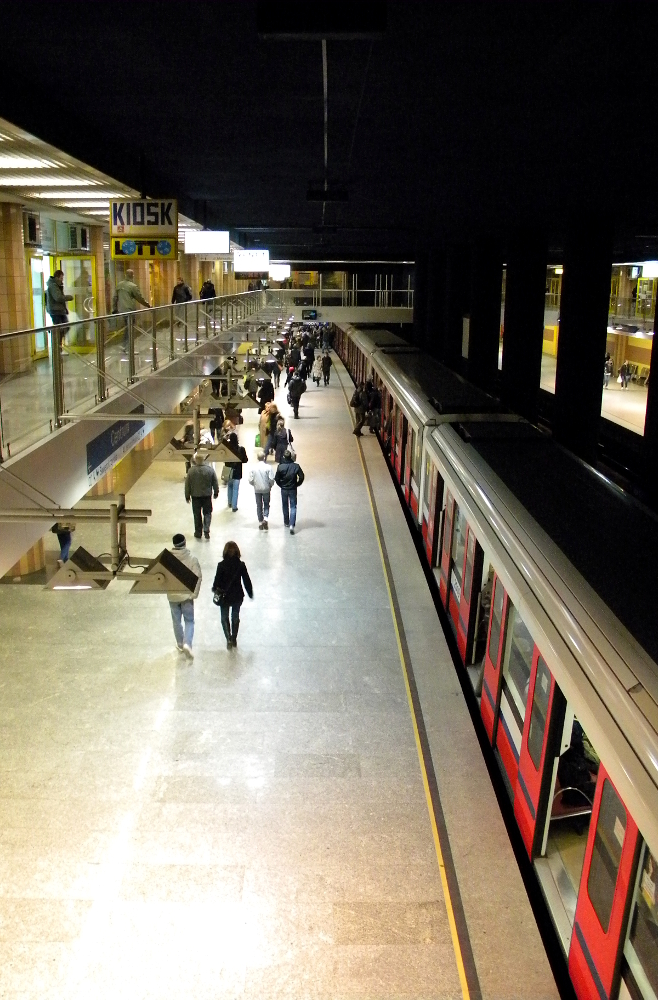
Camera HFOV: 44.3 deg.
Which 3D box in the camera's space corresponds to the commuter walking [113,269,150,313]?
[{"bbox_3d":[-4.403,-4.186,18.032,0.750,1.790,0.600,13,20,40],"label":"commuter walking"}]

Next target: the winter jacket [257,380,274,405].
[{"bbox_3d":[-2.410,-4.041,30.704,0.600,0.900,0.420,0,15,0],"label":"winter jacket"}]

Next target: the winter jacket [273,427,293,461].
[{"bbox_3d":[-1.255,-1.575,21.840,0.580,0.920,0.420,1,15,3],"label":"winter jacket"}]

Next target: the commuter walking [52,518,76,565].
[{"bbox_3d":[-4.868,0.409,14.738,0.550,1.700,0.500,-10,18,-35],"label":"commuter walking"}]

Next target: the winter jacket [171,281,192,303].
[{"bbox_3d":[-5.144,-7.272,28.239,0.680,0.780,0.380,-1,15,-6],"label":"winter jacket"}]

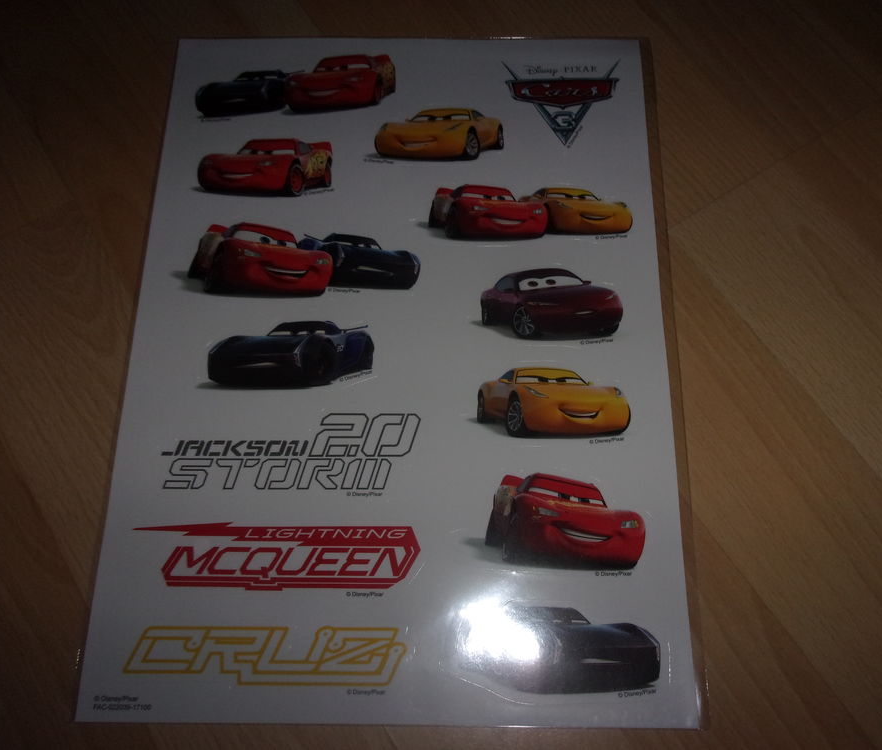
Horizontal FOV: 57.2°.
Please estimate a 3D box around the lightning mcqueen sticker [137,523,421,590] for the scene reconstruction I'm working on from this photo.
[{"bbox_3d":[-0.060,0.066,0.294,0.106,0.004,0.024,0,70,0],"label":"lightning mcqueen sticker"}]

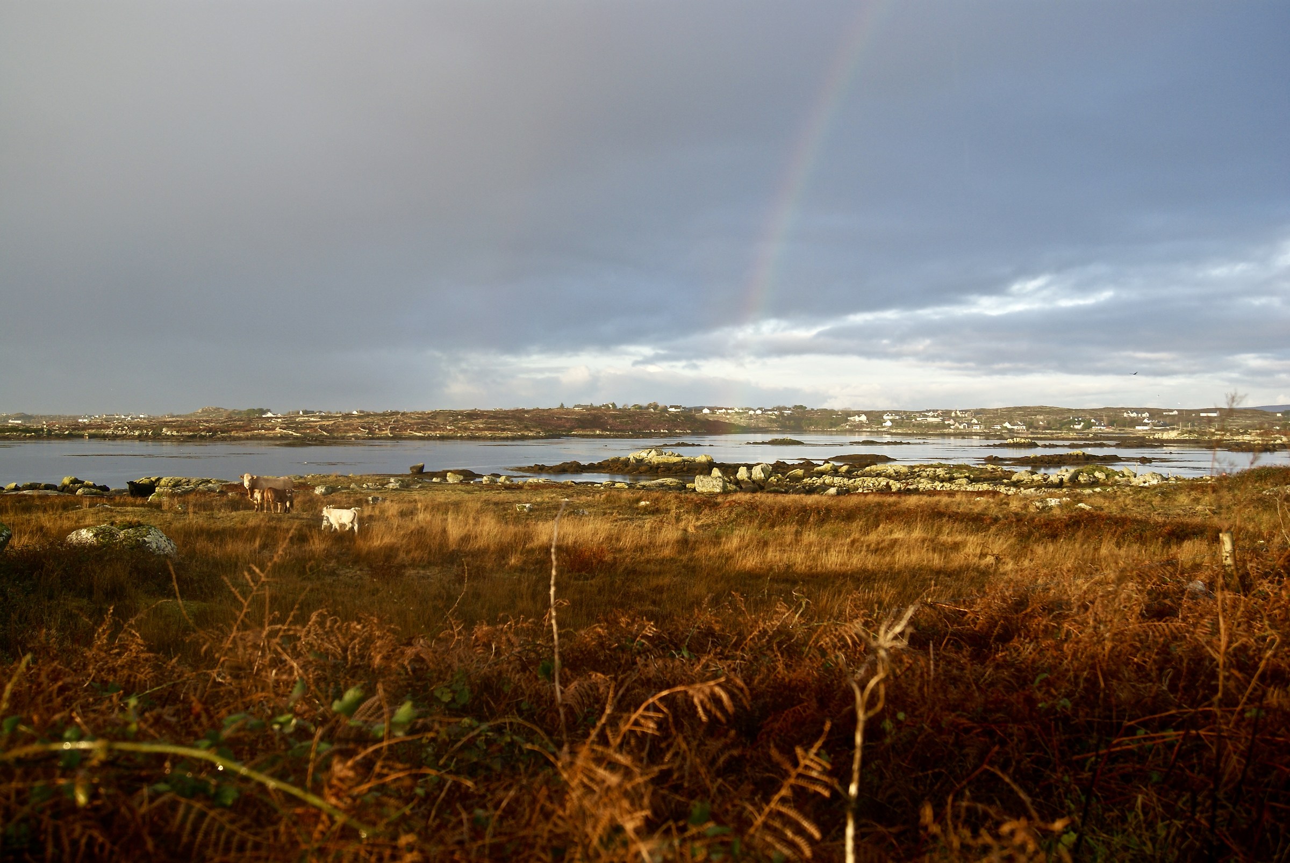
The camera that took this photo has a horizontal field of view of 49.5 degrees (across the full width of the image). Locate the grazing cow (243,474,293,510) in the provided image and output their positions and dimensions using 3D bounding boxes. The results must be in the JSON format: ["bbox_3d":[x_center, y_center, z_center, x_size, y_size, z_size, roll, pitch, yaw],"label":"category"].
[{"bbox_3d":[-15.336,2.504,57.000,2.100,1.480,0.680,0,0,-30],"label":"grazing cow"}]

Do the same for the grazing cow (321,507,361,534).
[{"bbox_3d":[-10.442,3.041,48.000,1.300,0.990,0.420,0,0,-10],"label":"grazing cow"}]

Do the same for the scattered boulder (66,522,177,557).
[{"bbox_3d":[-14.207,2.941,38.000,2.950,0.980,2.000,0,0,-20],"label":"scattered boulder"}]

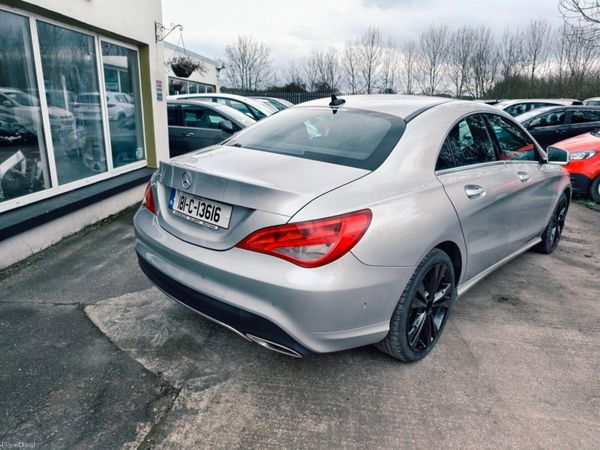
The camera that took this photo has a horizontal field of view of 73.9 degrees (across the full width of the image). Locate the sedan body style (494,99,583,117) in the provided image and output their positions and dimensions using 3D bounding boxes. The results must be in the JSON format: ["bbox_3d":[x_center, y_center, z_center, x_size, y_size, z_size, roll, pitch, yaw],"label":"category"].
[{"bbox_3d":[7.027,-3.146,12.647,4.300,1.520,1.800,5,16,9],"label":"sedan body style"}]

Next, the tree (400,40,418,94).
[{"bbox_3d":[9.731,-12.628,36.037,1.580,7.437,1.580,2,16,0],"label":"tree"}]

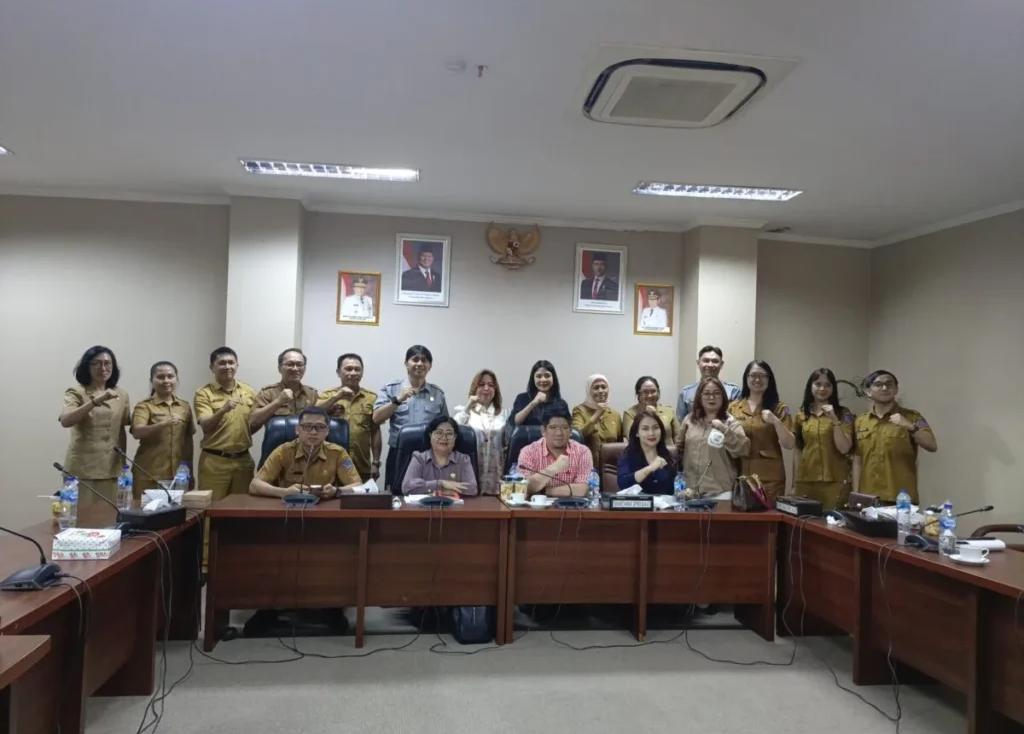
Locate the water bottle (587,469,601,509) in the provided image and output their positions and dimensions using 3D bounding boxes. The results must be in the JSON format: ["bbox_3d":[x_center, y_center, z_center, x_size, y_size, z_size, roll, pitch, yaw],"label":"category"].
[{"bbox_3d":[0.489,0.724,4.392,0.068,0.238,0.068,2,-2,-8],"label":"water bottle"}]

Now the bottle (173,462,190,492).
[{"bbox_3d":[-1.830,0.640,4.108,0.064,0.235,0.064,2,-2,-7],"label":"bottle"}]

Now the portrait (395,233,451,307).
[{"bbox_3d":[-0.759,-0.824,6.336,0.455,0.610,0.030,2,-2,-8],"label":"portrait"}]

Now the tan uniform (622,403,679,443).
[{"bbox_3d":[1.101,0.616,5.881,0.430,0.650,0.280,2,-2,0],"label":"tan uniform"}]

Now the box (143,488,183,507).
[{"bbox_3d":[-1.874,0.711,4.012,0.200,0.084,0.120,2,-2,-7],"label":"box"}]

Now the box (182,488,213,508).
[{"bbox_3d":[-1.743,0.736,4.112,0.118,0.070,0.200,2,-2,-15],"label":"box"}]

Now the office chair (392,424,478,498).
[{"bbox_3d":[-0.534,0.997,4.993,0.640,1.180,0.700,2,-2,-8],"label":"office chair"}]

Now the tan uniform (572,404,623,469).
[{"bbox_3d":[0.667,0.604,5.773,0.420,0.638,0.280,2,-2,-2],"label":"tan uniform"}]

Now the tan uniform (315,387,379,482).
[{"bbox_3d":[-1.213,0.479,5.454,0.480,0.684,0.320,2,-2,-11],"label":"tan uniform"}]

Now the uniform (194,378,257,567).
[{"bbox_3d":[-1.994,0.761,5.163,0.460,1.345,0.290,3,-2,-23],"label":"uniform"}]

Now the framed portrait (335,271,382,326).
[{"bbox_3d":[-1.270,-0.568,6.129,0.351,0.431,0.030,2,-2,-7],"label":"framed portrait"}]

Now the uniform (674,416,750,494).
[{"bbox_3d":[1.463,0.703,5.422,0.520,0.694,0.340,2,-2,2],"label":"uniform"}]

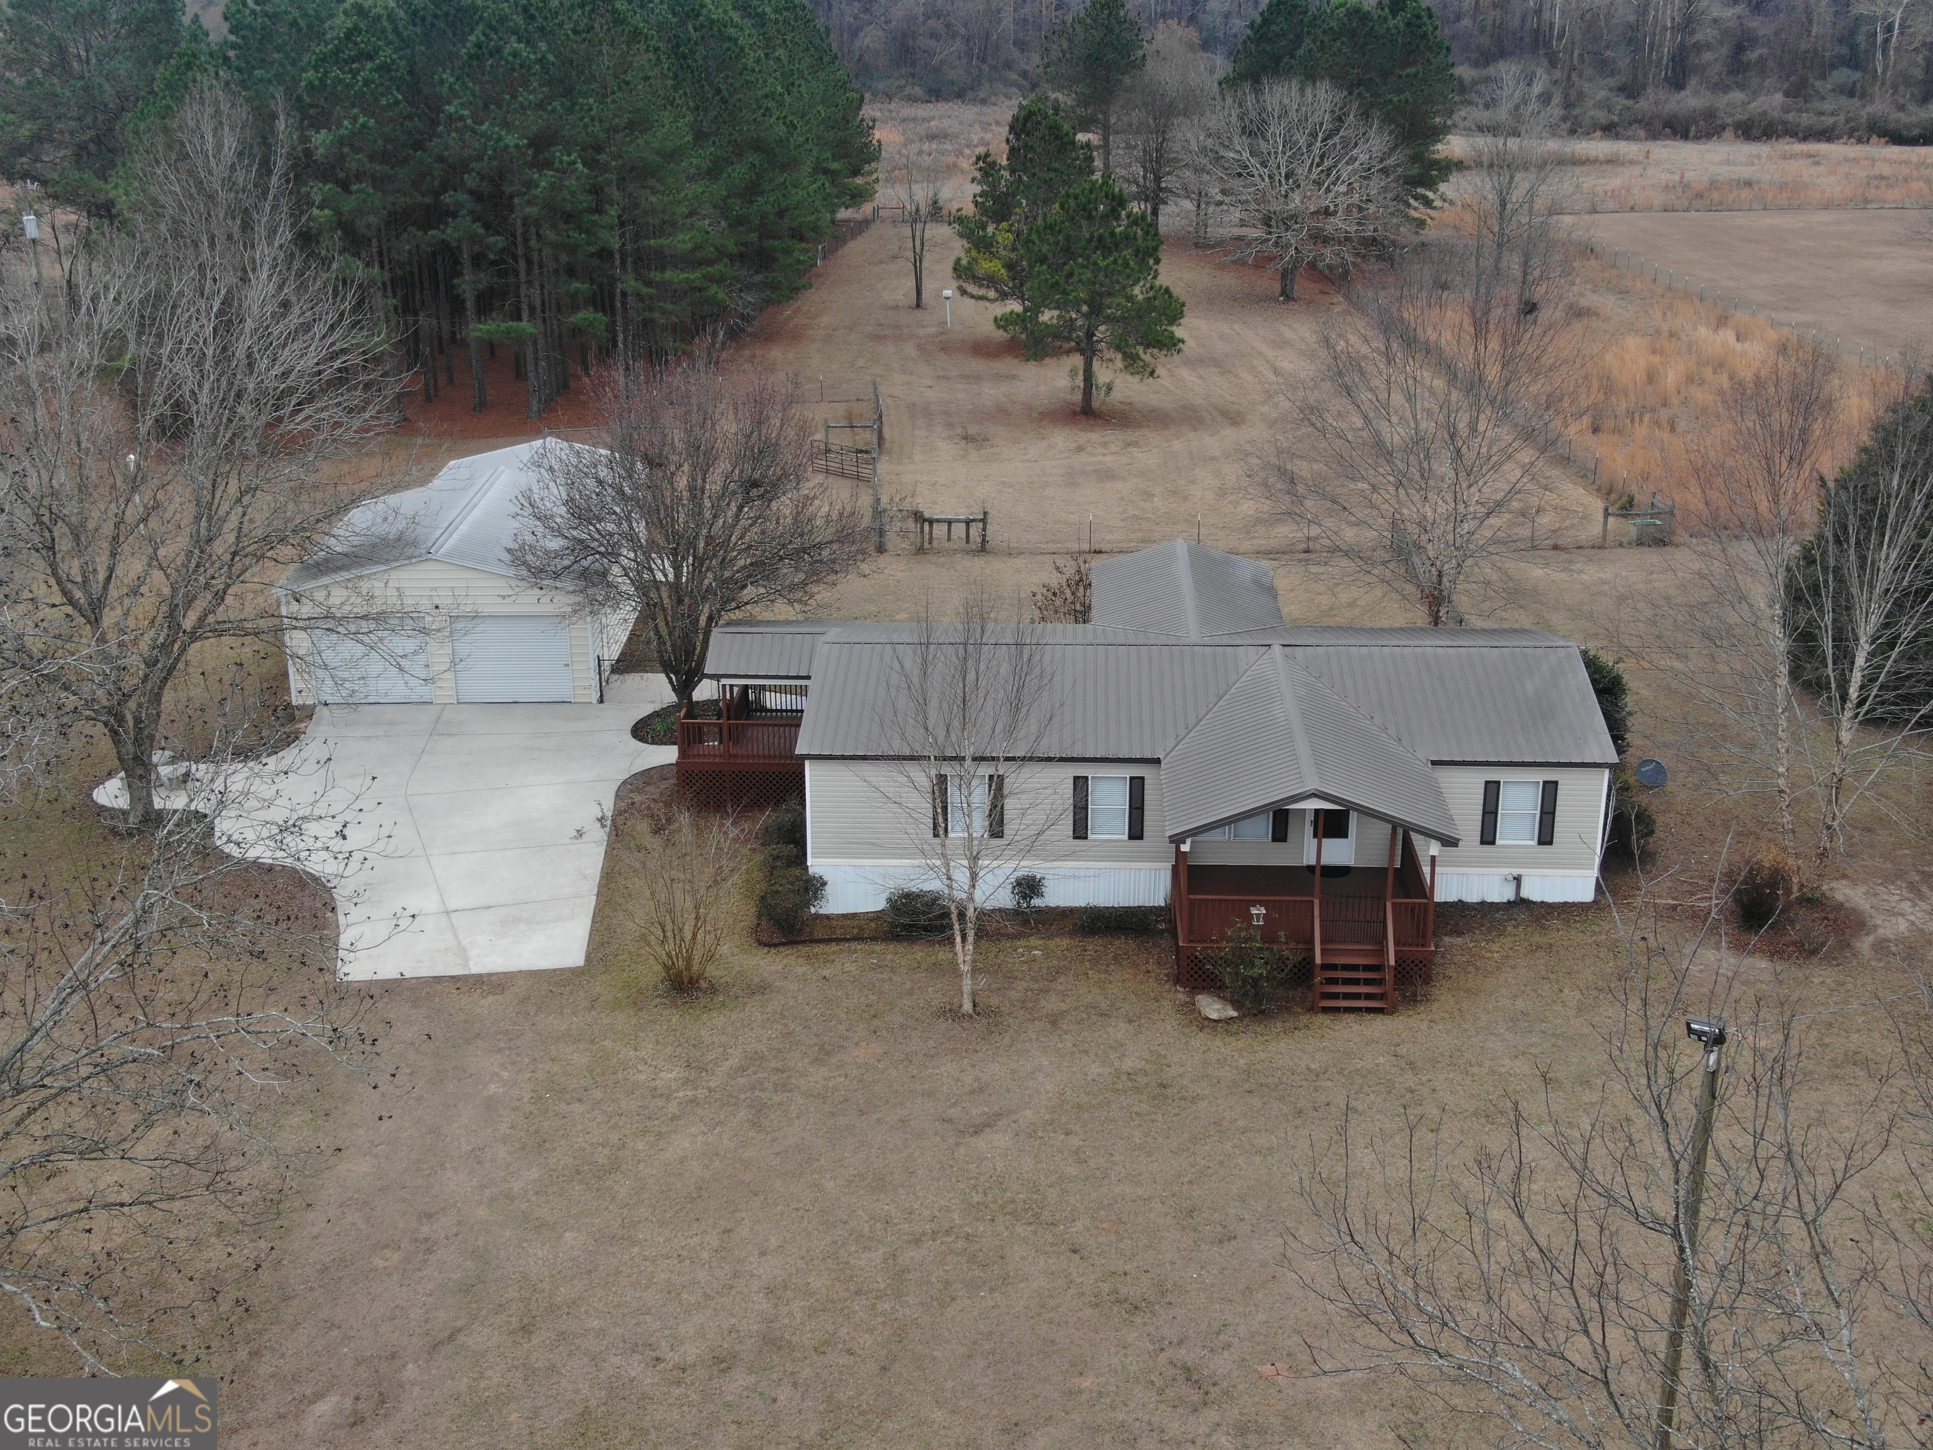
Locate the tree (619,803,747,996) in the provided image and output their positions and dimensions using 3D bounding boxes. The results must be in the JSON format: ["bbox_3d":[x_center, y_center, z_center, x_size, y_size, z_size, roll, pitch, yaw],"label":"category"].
[{"bbox_3d":[-5.408,3.324,42.396,2.250,3.600,2.200,0,20,0],"label":"tree"}]

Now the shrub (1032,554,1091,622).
[{"bbox_3d":[2.592,-2.308,56.948,2.400,3.600,2.300,0,20,0],"label":"shrub"}]

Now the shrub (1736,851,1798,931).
[{"bbox_3d":[15.642,3.180,43.444,1.250,1.500,1.250,0,20,0],"label":"shrub"}]

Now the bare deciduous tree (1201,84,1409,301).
[{"bbox_3d":[16.964,-27.089,112.269,11.000,11.200,10.500,0,20,0],"label":"bare deciduous tree"}]

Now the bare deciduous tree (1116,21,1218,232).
[{"bbox_3d":[13.326,-39.516,148.759,6.839,13.935,6.839,1,19,4],"label":"bare deciduous tree"}]

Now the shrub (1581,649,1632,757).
[{"bbox_3d":[14.398,-0.694,52.549,2.300,2.650,2.300,0,20,0],"label":"shrub"}]

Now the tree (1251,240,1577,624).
[{"bbox_3d":[11.925,-7.286,59.026,8.500,10.800,8.200,0,20,0],"label":"tree"}]

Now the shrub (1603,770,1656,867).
[{"bbox_3d":[13.964,2.000,46.873,1.200,1.600,1.200,1,19,4],"label":"shrub"}]

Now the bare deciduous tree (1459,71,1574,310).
[{"bbox_3d":[29.845,-29.370,121.107,6.550,12.387,6.550,1,19,4],"label":"bare deciduous tree"}]

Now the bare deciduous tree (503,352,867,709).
[{"bbox_3d":[-6.942,-4.656,55.807,8.674,9.074,8.674,1,19,4],"label":"bare deciduous tree"}]

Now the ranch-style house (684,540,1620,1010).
[{"bbox_3d":[3.115,0.210,49.193,19.900,4.400,18.300,1,19,4],"label":"ranch-style house"}]

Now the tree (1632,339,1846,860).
[{"bbox_3d":[14.794,-1.782,43.139,4.300,11.100,4.400,0,20,0],"label":"tree"}]

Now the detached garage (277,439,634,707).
[{"bbox_3d":[-13.549,-4.855,64.797,8.300,3.950,15.200,-1,19,0],"label":"detached garage"}]

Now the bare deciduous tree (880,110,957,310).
[{"bbox_3d":[-2.613,-27.825,120.758,4.164,10.520,4.164,1,19,4],"label":"bare deciduous tree"}]

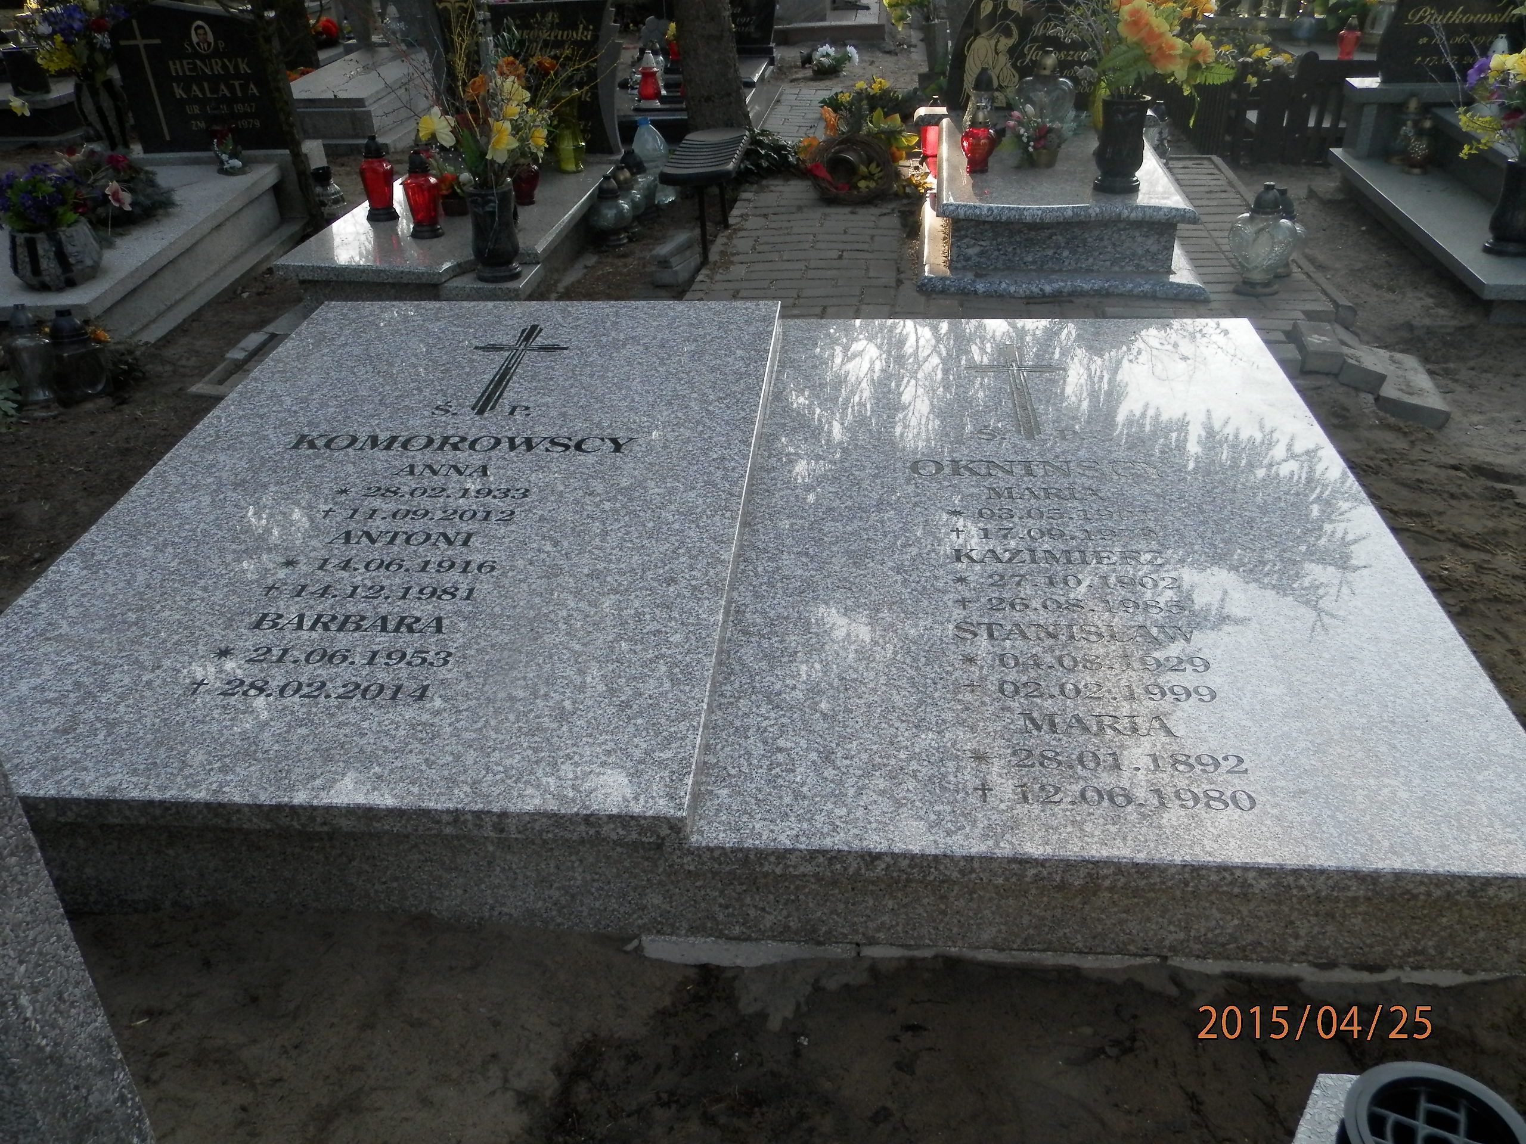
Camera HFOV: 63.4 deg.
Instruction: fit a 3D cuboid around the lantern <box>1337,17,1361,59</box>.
[{"bbox_3d":[2.882,-2.614,6.055,0.121,0.203,0.103,3,30,8],"label":"lantern"}]

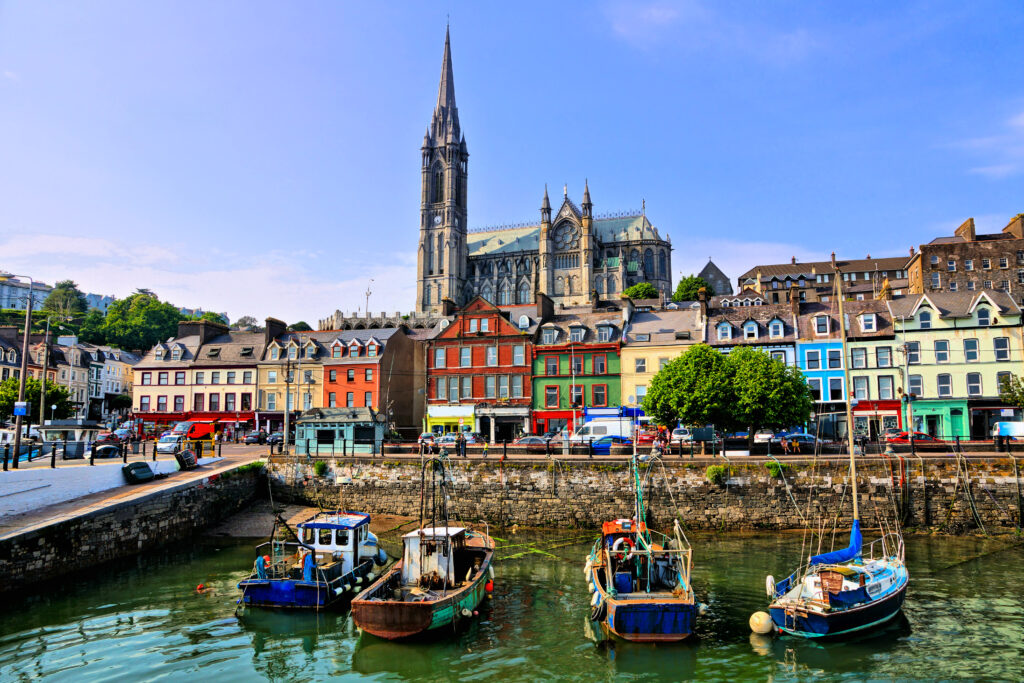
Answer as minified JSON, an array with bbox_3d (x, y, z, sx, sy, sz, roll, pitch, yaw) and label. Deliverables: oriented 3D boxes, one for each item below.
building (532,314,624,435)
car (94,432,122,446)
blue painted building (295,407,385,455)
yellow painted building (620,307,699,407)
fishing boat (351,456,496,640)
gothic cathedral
[{"bbox_3d":[7.849,4.076,73.401,9.140,14.200,9.800,-2,-7,17],"label":"building"},{"bbox_3d":[-44.690,10.863,75.228,1.750,1.450,4.100,-1,-7,8],"label":"car"},{"bbox_3d":[-13.100,6.982,53.345,6.800,3.600,3.600,-1,-7,6],"label":"blue painted building"},{"bbox_3d":[15.915,3.874,70.941,7.730,14.000,9.800,-2,-7,17],"label":"yellow painted building"},{"bbox_3d":[-2.650,7.248,26.490,3.000,5.900,8.900,-2,-8,15],"label":"fishing boat"},{"bbox_3d":[11.069,-52.147,203.135,67.000,91.400,37.000,-3,-7,21],"label":"gothic cathedral"}]

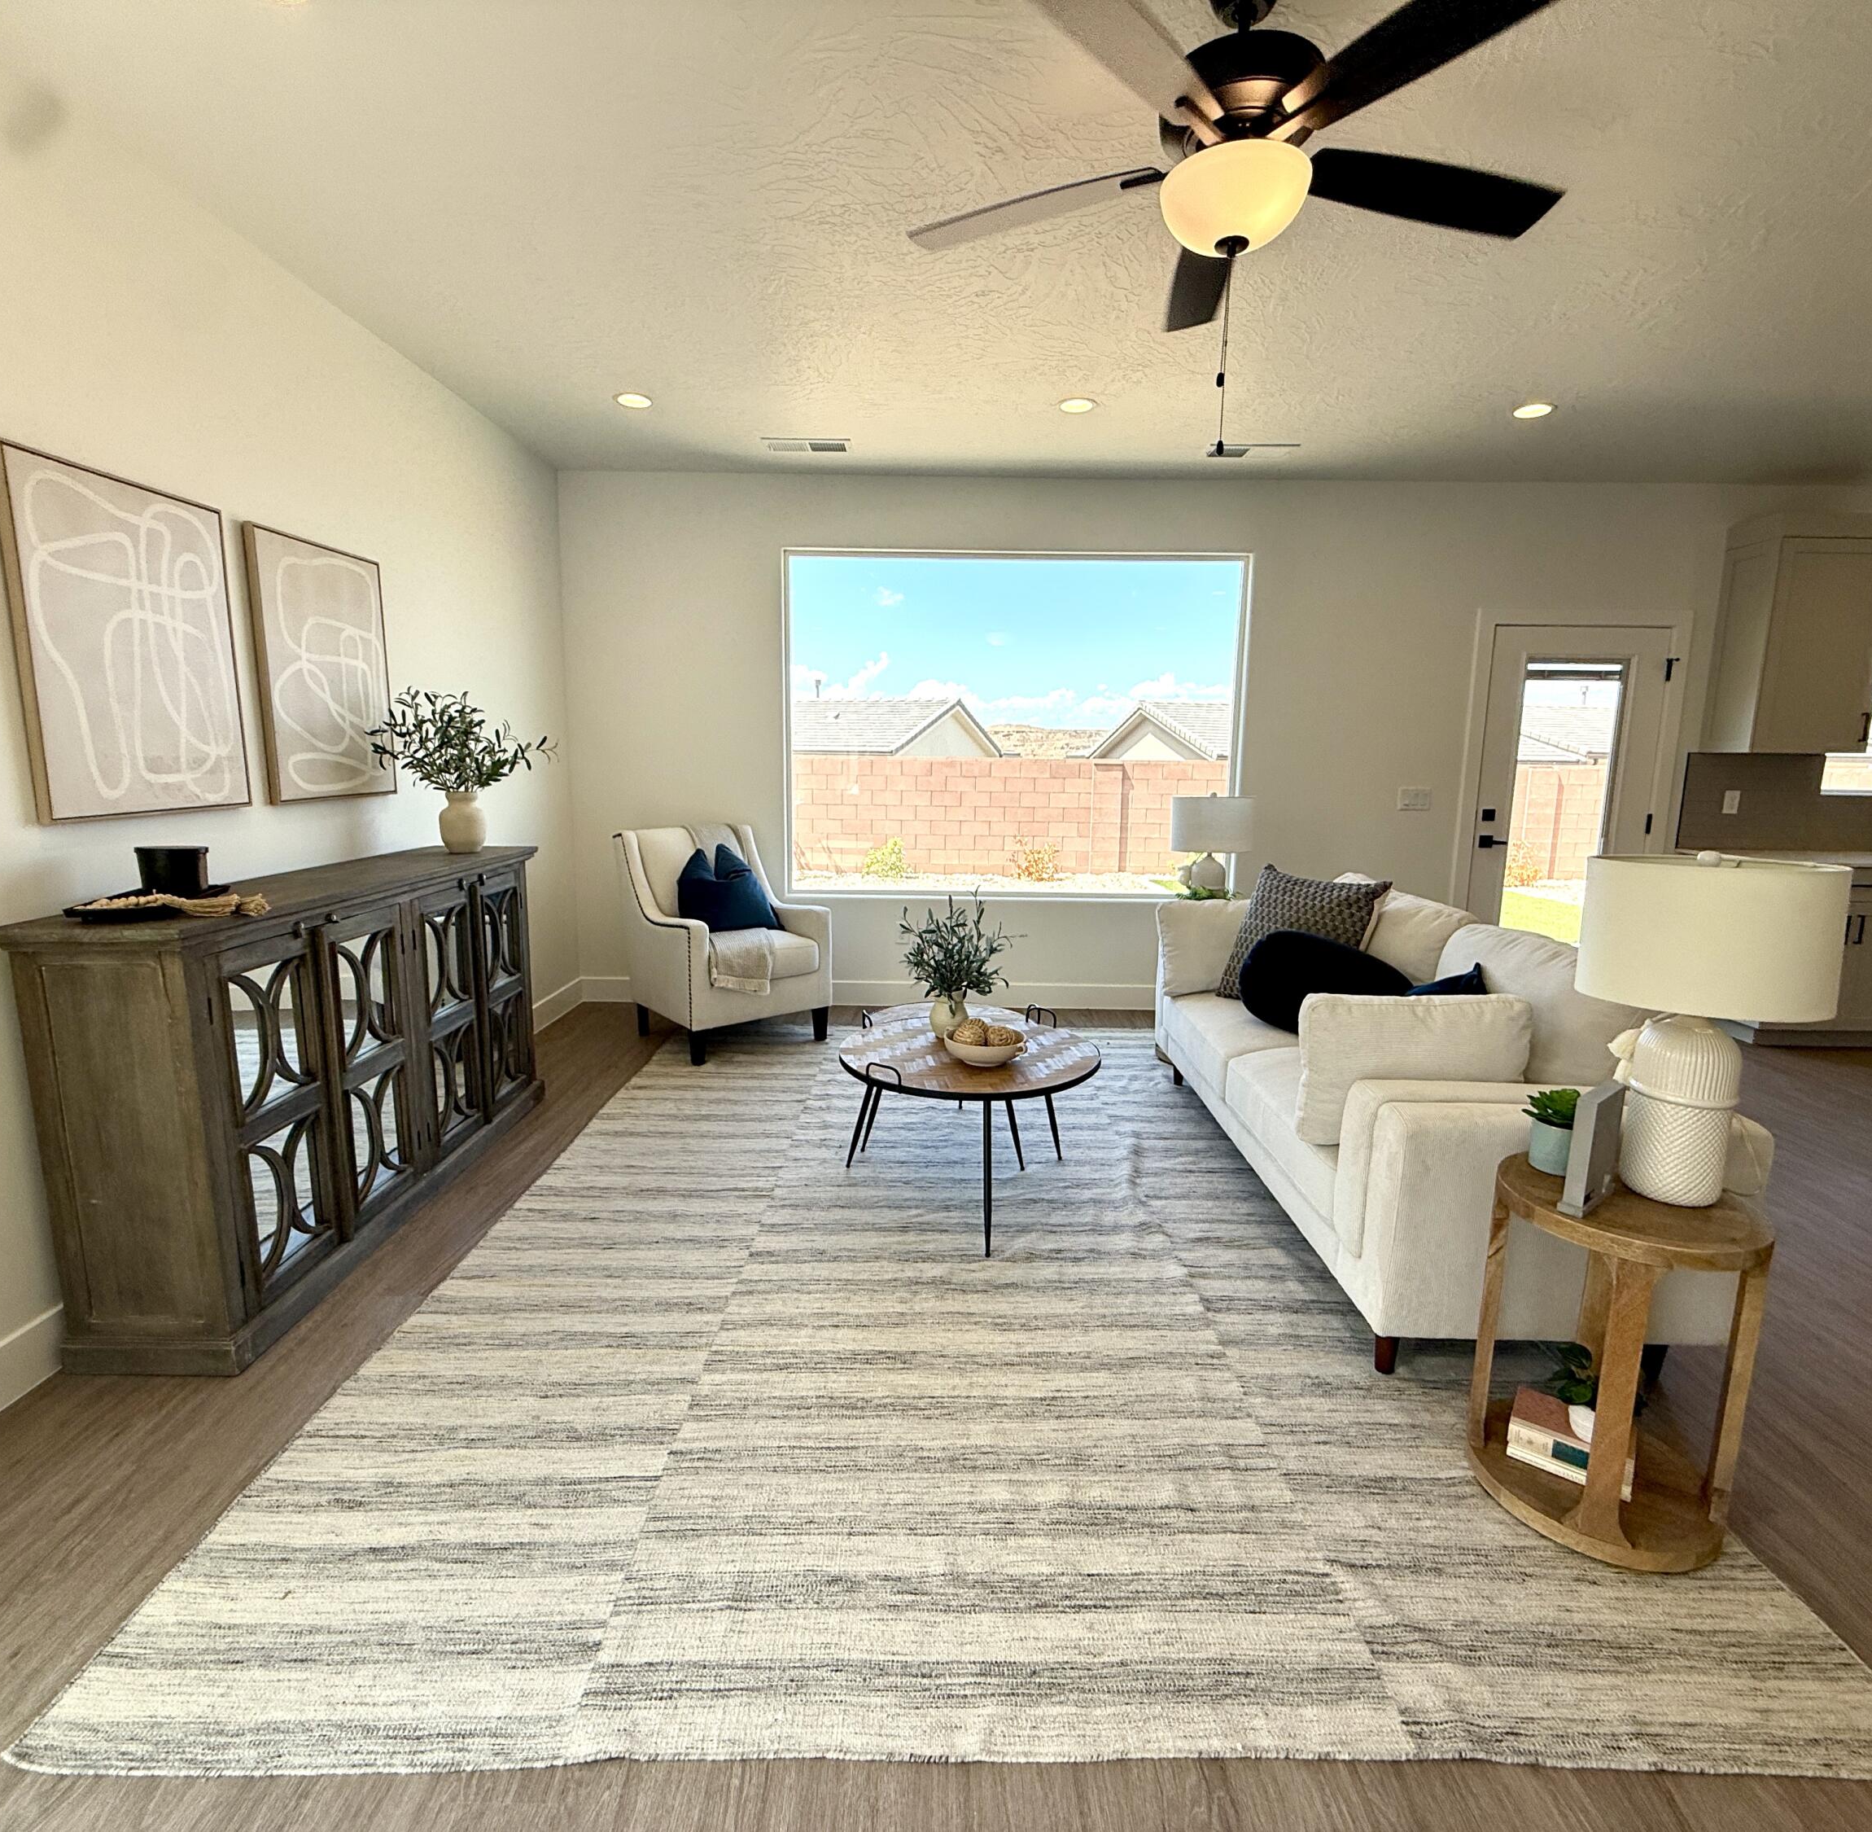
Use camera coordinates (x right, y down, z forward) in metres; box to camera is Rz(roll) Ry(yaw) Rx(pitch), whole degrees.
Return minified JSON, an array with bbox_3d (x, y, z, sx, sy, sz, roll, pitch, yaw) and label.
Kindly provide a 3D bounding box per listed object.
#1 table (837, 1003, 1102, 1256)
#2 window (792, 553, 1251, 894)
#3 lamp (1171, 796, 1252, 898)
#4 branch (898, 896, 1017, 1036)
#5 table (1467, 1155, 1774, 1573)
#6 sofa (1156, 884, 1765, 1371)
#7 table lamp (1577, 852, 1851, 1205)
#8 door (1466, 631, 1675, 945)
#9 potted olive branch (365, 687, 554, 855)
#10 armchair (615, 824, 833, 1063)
[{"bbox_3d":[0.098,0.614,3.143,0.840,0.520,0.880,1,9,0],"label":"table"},{"bbox_3d":[0.412,-0.977,5.201,2.390,1.770,0.100,1,9,0],"label":"window"},{"bbox_3d":[1.267,-0.260,4.541,0.380,0.620,0.380,1,9,0],"label":"lamp"},{"bbox_3d":[0.061,0.154,3.016,0.365,0.460,0.340,1,9,0],"label":"branch"},{"bbox_3d":[1.250,0.803,1.838,0.415,0.605,0.415,1,9,0],"label":"table"},{"bbox_3d":[1.385,0.418,3.184,0.890,0.920,2.150,1,9,0],"label":"sofa"},{"bbox_3d":[1.337,0.197,1.753,0.386,0.620,0.386,1,9,0],"label":"table lamp"},{"bbox_3d":[3.332,-0.498,5.279,0.914,2.013,0.045,1,9,0],"label":"door"},{"bbox_3d":[-1.687,-0.528,3.610,0.560,0.600,0.580,1,9,0],"label":"potted olive branch"},{"bbox_3d":[-1.032,0.081,4.809,0.710,1.000,0.770,-7,12,-38],"label":"armchair"}]

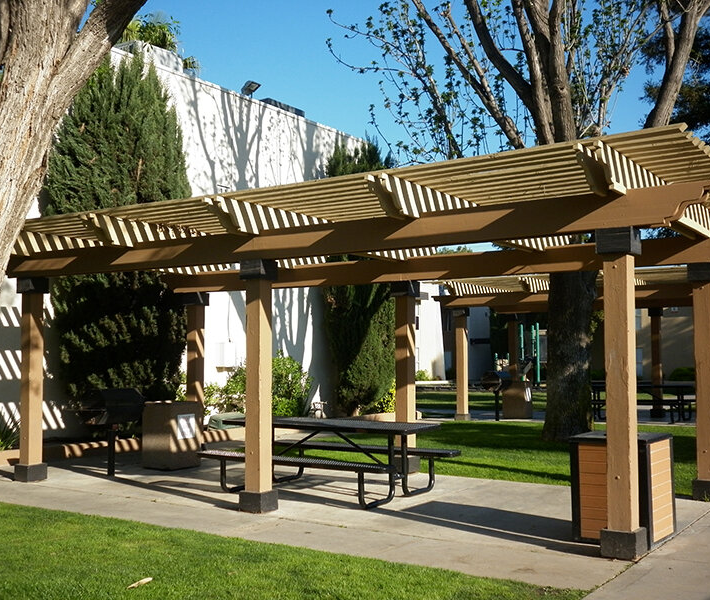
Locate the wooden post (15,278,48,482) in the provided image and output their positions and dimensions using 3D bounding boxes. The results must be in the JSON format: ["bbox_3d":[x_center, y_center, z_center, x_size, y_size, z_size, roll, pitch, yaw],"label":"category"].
[{"bbox_3d":[-4.032,0.981,11.263,0.273,2.512,0.273,-2,-4,34],"label":"wooden post"}]

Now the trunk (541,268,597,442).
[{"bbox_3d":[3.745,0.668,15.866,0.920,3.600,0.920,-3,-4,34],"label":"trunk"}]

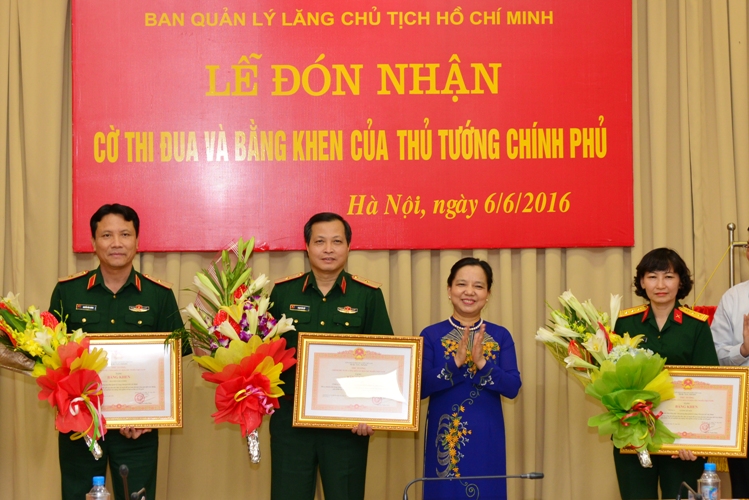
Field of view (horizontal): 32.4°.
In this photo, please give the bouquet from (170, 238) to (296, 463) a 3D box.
[{"bbox_3d":[-0.548,0.393,5.050,0.480,0.870,0.320,-4,2,3],"label":"bouquet"}]

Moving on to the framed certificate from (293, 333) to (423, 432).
[{"bbox_3d":[-0.062,0.524,5.140,0.500,0.380,0.030,3,-12,3],"label":"framed certificate"}]

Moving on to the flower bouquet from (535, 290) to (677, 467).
[{"bbox_3d":[0.967,0.514,5.200,0.460,0.790,0.320,-24,7,0],"label":"flower bouquet"}]

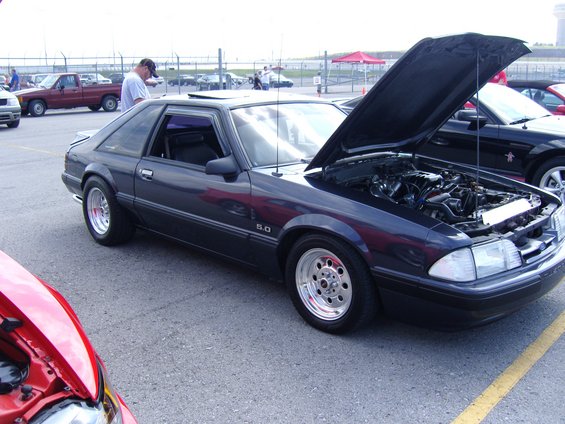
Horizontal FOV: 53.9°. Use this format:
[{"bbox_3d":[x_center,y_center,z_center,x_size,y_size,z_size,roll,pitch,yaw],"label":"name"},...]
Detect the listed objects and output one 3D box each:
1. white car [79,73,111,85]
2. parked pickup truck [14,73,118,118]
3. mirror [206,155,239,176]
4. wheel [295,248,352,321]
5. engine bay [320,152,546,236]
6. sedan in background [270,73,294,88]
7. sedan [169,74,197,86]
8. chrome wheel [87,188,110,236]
[{"bbox_3d":[-22.531,-15.647,66.000,4.700,1.470,1.800,8,16,29],"label":"white car"},{"bbox_3d":[-8.200,-4.590,21.450,4.550,1.550,1.670,-11,18,-39],"label":"parked pickup truck"},{"bbox_3d":[-0.375,-0.301,3.598,0.140,0.140,0.200,13,18,41],"label":"mirror"},{"bbox_3d":[0.294,0.414,3.326,0.430,0.430,0.170,13,18,41],"label":"wheel"},{"bbox_3d":[0.982,0.003,3.653,1.000,0.450,1.100,13,18,41],"label":"engine bay"},{"bbox_3d":[-0.744,-13.998,59.000,1.800,1.470,4.650,-13,19,-43],"label":"sedan in background"},{"bbox_3d":[-13.871,-18.199,77.000,4.600,1.430,1.780,12,18,39],"label":"sedan"},{"bbox_3d":[-1.580,-0.015,5.006,0.430,0.430,0.180,13,18,41],"label":"chrome wheel"}]

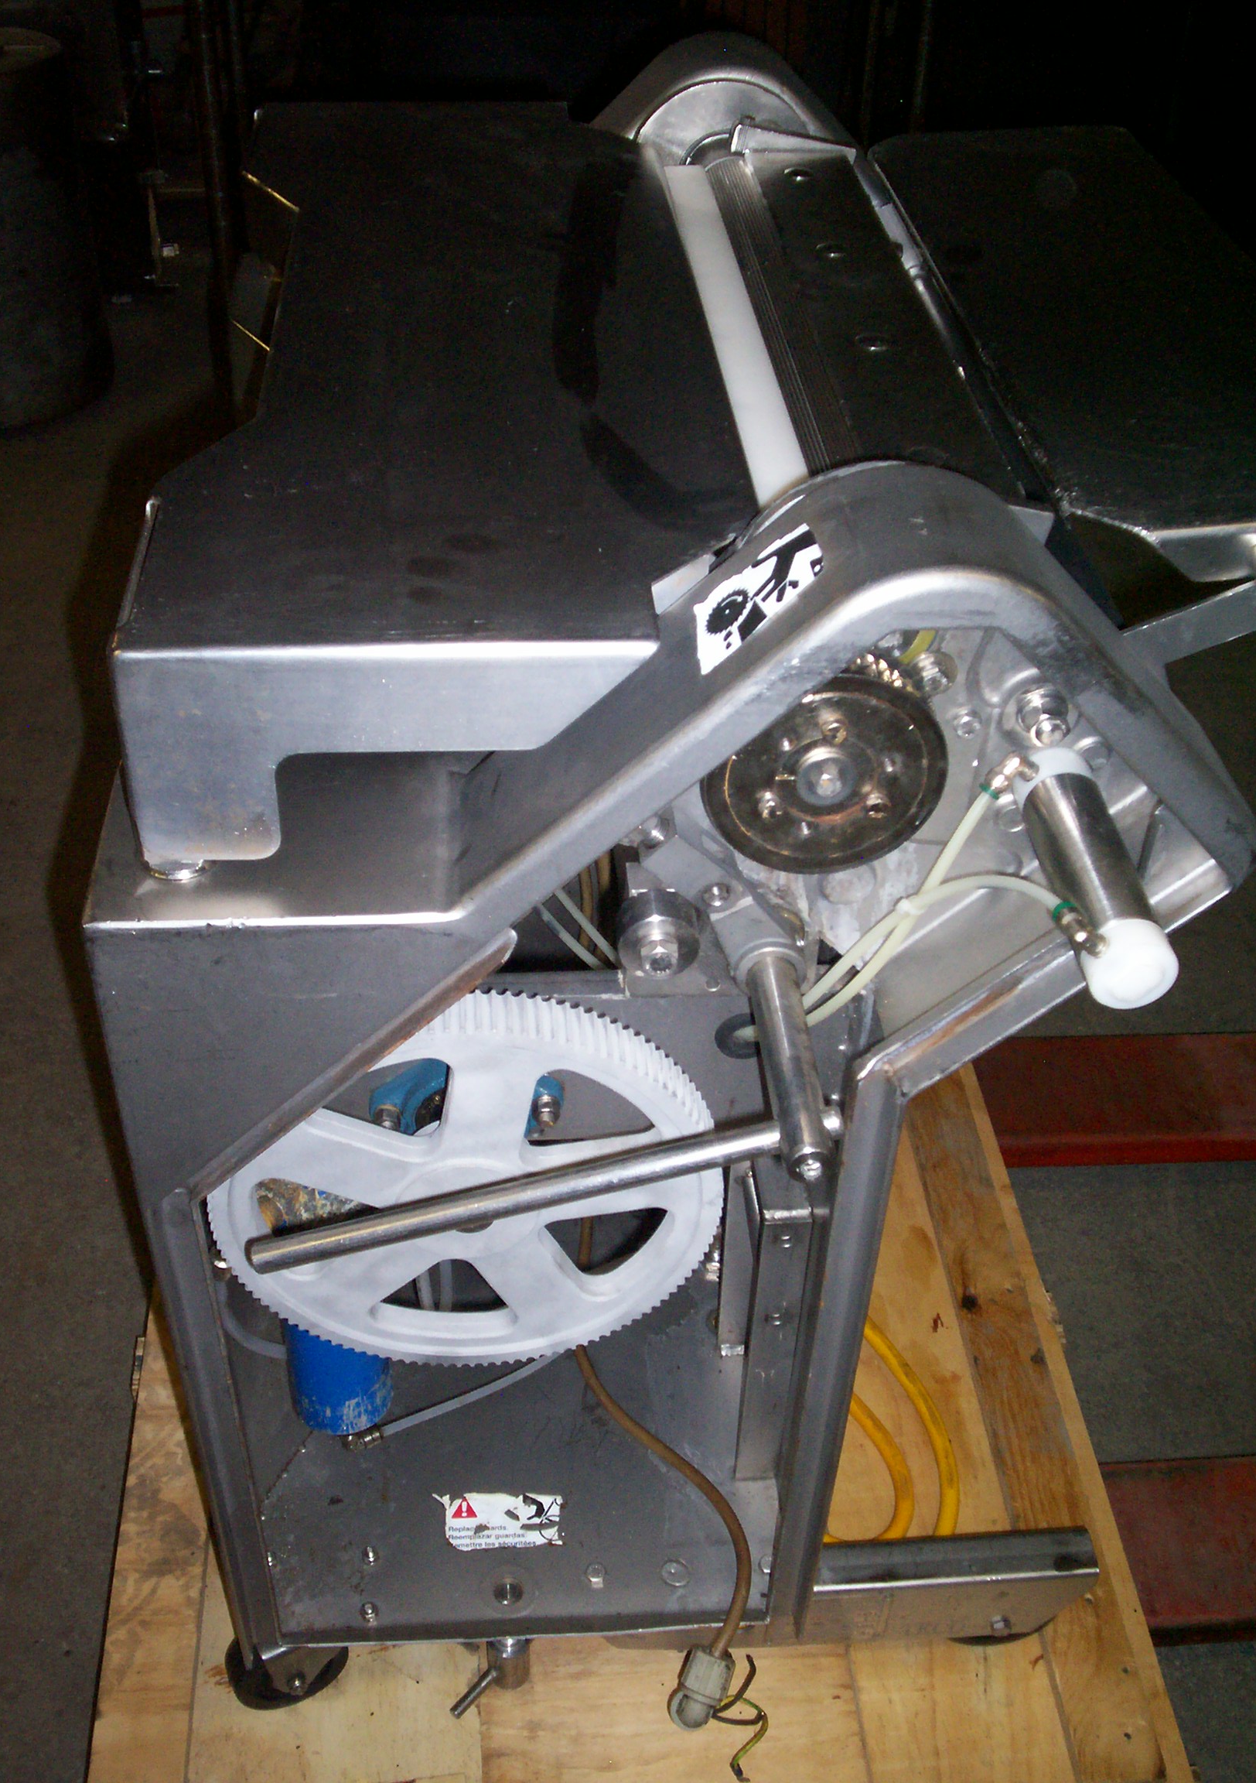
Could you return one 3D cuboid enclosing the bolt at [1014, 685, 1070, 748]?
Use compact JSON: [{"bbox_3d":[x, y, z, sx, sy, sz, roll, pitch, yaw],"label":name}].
[{"bbox_3d":[0.188,-0.079,0.840,0.022,0.023,0.021,-2,40,-5],"label":"bolt"}]

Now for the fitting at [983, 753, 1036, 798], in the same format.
[{"bbox_3d":[0.176,-0.053,0.847,0.018,0.021,0.012,31,30,-28],"label":"fitting"}]

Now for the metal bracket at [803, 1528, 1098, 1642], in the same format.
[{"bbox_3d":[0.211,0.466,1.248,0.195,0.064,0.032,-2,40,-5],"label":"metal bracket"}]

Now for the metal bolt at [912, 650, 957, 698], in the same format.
[{"bbox_3d":[0.139,-0.098,0.836,0.018,0.018,0.013,-2,40,-5],"label":"metal bolt"}]

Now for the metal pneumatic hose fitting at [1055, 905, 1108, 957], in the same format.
[{"bbox_3d":[0.189,0.017,0.771,0.017,0.014,0.019,-2,40,-5],"label":"metal pneumatic hose fitting"}]

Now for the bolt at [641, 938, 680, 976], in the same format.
[{"bbox_3d":[0.015,0.031,0.871,0.018,0.018,0.008,-2,40,-5],"label":"bolt"}]

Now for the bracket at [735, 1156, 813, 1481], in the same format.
[{"bbox_3d":[0.091,0.287,1.211,0.030,0.280,0.043,-2,40,-5],"label":"bracket"}]

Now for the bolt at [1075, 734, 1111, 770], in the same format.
[{"bbox_3d":[0.220,-0.066,0.876,0.015,0.016,0.008,-2,40,-5],"label":"bolt"}]

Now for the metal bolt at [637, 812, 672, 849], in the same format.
[{"bbox_3d":[0.013,-0.029,0.868,0.016,0.016,0.011,-2,40,-5],"label":"metal bolt"}]

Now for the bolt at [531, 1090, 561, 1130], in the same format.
[{"bbox_3d":[-0.044,0.118,0.999,0.016,0.016,0.015,-2,40,-5],"label":"bolt"}]

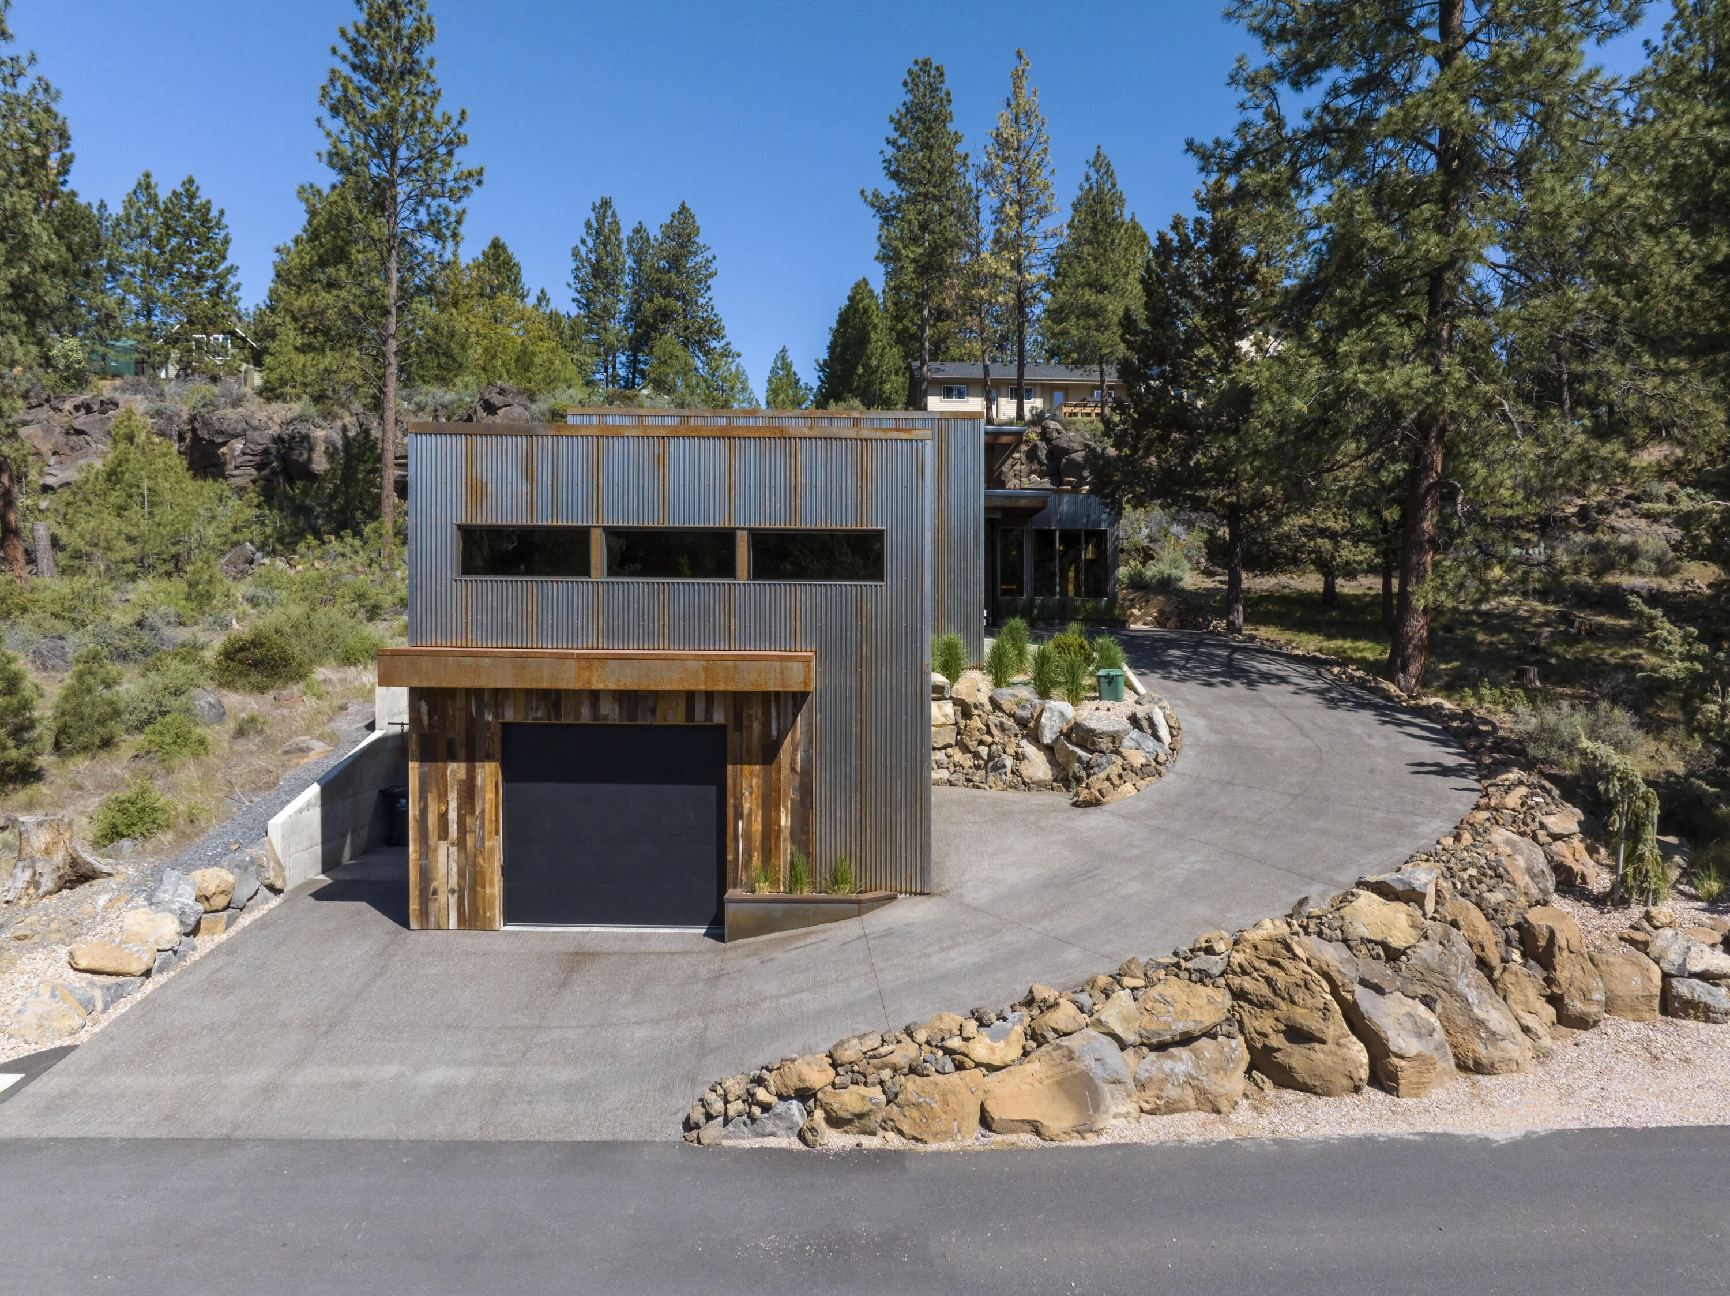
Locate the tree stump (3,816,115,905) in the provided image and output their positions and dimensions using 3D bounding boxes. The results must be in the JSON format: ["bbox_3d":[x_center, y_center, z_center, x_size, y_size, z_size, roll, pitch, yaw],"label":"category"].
[{"bbox_3d":[-9.887,2.603,14.700,1.182,0.948,1.005,0,0,0],"label":"tree stump"}]

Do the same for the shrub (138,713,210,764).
[{"bbox_3d":[-11.466,1.481,19.900,1.046,0.805,0.994,0,0,0],"label":"shrub"}]

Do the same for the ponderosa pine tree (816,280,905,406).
[{"bbox_3d":[-0.271,-14.990,60.000,4.533,7.038,4.400,0,1,0],"label":"ponderosa pine tree"}]

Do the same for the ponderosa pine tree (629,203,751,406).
[{"bbox_3d":[-12.265,-24.065,84.000,7.927,14.301,7.531,0,0,0],"label":"ponderosa pine tree"}]

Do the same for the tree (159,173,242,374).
[{"bbox_3d":[-34.949,-19.470,63.000,4.191,10.730,4.100,0,1,0],"label":"tree"}]

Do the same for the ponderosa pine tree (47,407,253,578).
[{"bbox_3d":[-20.896,-4.481,35.000,5.998,5.053,5.000,0,1,0],"label":"ponderosa pine tree"}]

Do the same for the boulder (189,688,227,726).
[{"bbox_3d":[-12.520,1.131,22.800,0.797,0.746,0.700,0,1,0],"label":"boulder"}]

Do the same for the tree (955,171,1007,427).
[{"bbox_3d":[6.170,-18.804,64.000,2.742,13.566,2.742,0,0,0],"label":"tree"}]

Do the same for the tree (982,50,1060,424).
[{"bbox_3d":[8.856,-23.278,68.000,4.447,21.161,4.447,0,0,0],"label":"tree"}]

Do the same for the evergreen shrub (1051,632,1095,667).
[{"bbox_3d":[4.396,0.043,25.400,0.916,0.802,0.916,0,0,0],"label":"evergreen shrub"}]

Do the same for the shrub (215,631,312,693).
[{"bbox_3d":[-11.881,0.213,23.600,1.724,1.162,1.638,0,0,0],"label":"shrub"}]

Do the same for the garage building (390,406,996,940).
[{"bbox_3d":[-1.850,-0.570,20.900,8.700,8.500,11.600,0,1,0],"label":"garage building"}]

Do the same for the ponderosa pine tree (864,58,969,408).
[{"bbox_3d":[2.474,-19.352,57.000,5.013,17.294,4.800,0,1,0],"label":"ponderosa pine tree"}]

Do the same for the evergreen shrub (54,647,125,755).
[{"bbox_3d":[-12.556,0.842,19.400,1.009,1.672,0.978,0,0,0],"label":"evergreen shrub"}]

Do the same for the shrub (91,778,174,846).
[{"bbox_3d":[-10.215,2.270,16.700,1.016,0.904,0.965,0,0,0],"label":"shrub"}]

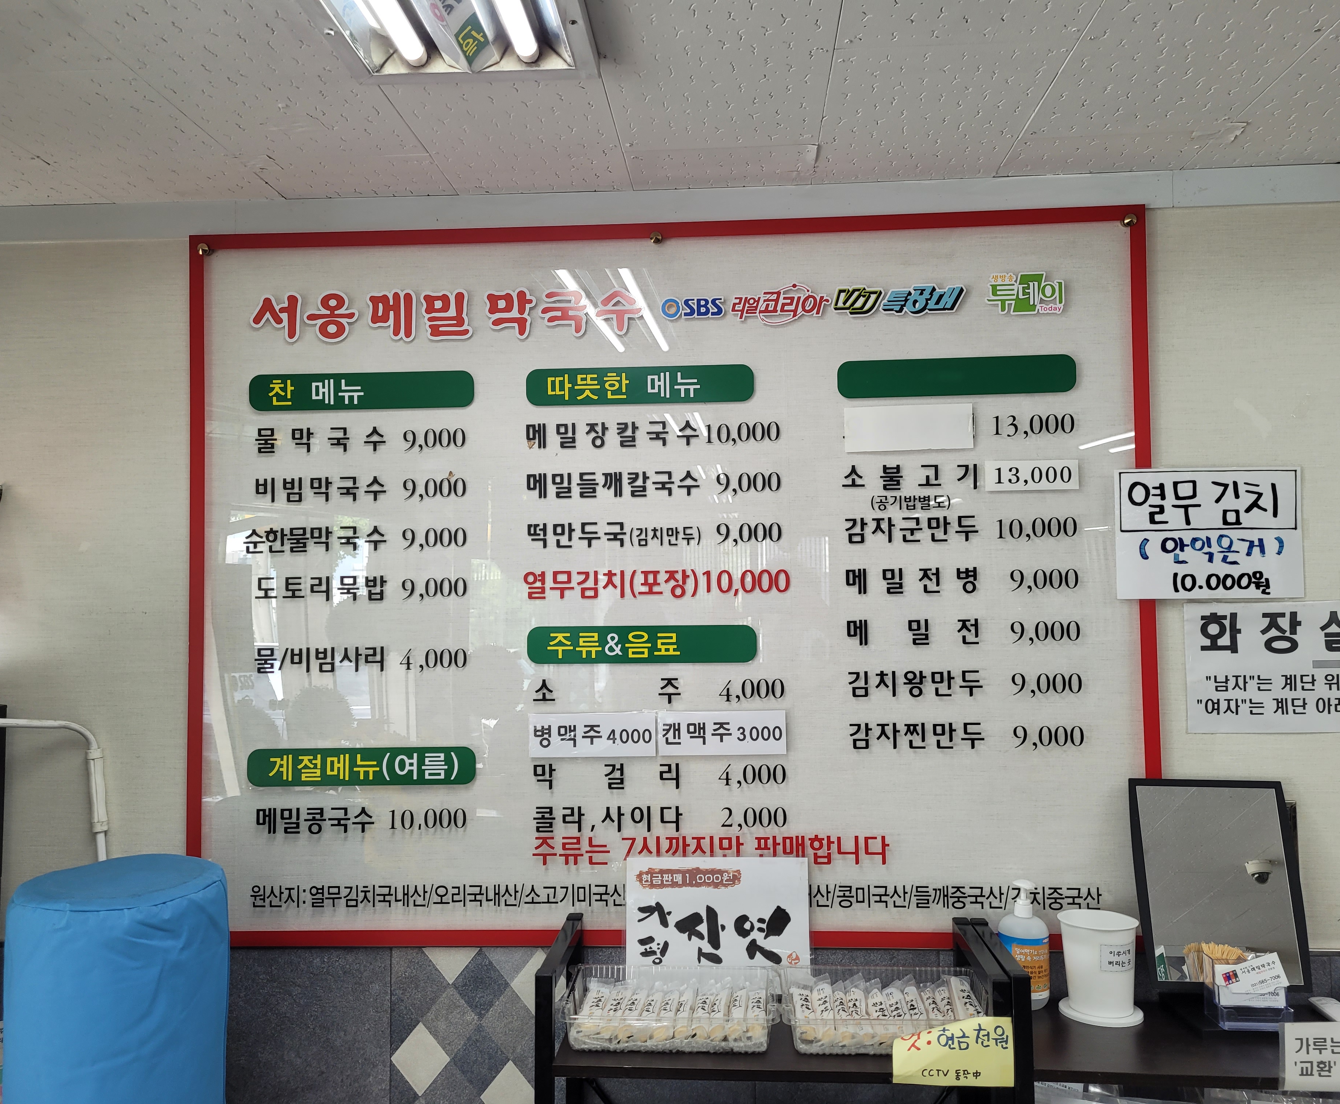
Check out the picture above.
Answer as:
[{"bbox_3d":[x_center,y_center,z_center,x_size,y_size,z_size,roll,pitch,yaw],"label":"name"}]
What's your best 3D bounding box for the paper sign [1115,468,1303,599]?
[{"bbox_3d":[0.869,-0.030,1.780,0.297,0.210,0.008,-1,-2,3],"label":"paper sign"}]

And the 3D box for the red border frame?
[{"bbox_3d":[-0.015,0.047,1.840,1.605,1.206,0.030,-1,-2,3],"label":"red border frame"}]

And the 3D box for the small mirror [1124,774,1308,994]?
[{"bbox_3d":[0.864,0.526,1.748,0.235,0.316,0.030,0,-19,4],"label":"small mirror"}]

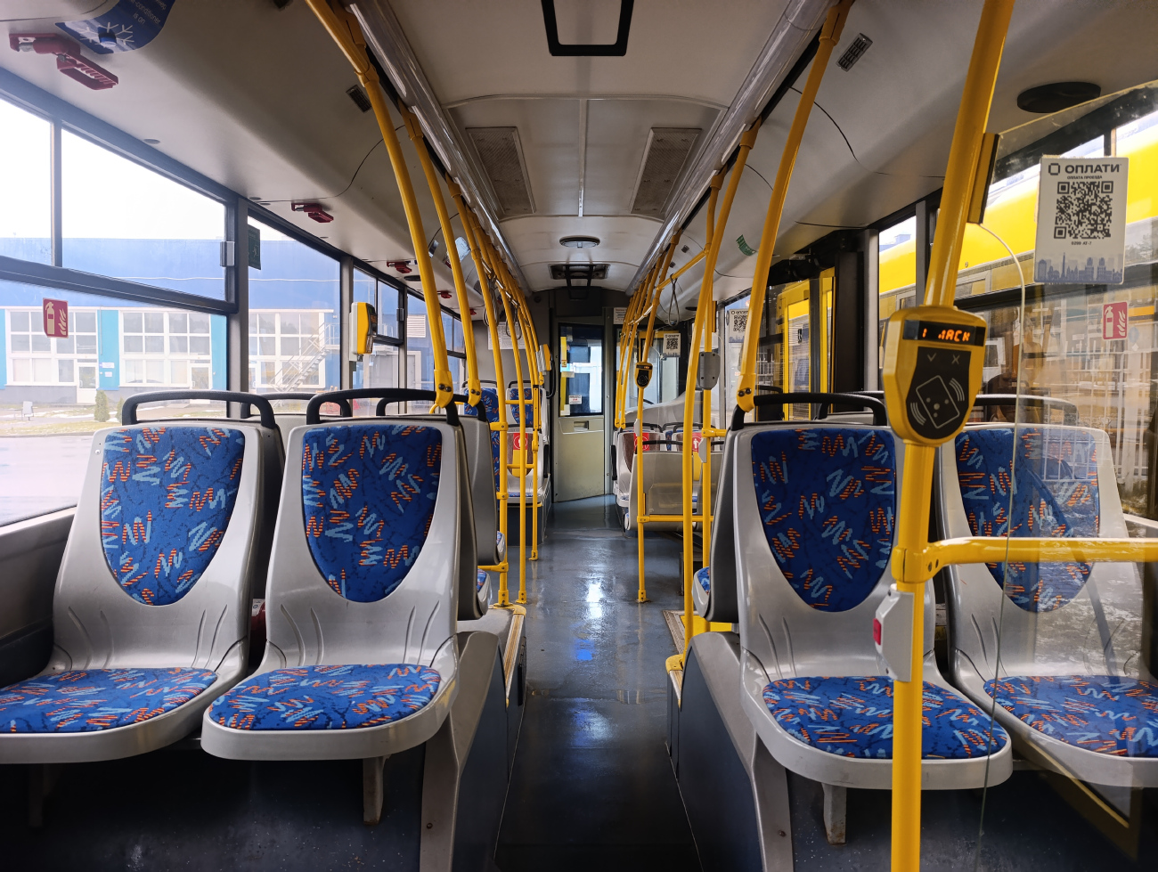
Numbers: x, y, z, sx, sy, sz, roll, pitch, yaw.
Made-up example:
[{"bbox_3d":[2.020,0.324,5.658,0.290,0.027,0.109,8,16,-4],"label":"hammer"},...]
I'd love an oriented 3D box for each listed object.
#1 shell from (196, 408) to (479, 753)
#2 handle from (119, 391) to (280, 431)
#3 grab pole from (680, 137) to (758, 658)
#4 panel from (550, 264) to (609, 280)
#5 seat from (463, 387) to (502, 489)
[{"bbox_3d":[-0.448,0.250,1.560,0.420,0.570,0.550,0,3,0],"label":"shell"},{"bbox_3d":[-0.906,-0.062,1.840,0.370,0.095,0.045,0,3,0],"label":"handle"},{"bbox_3d":[0.531,-0.133,2.870,0.275,2.010,0.050,0,3,0],"label":"grab pole"},{"bbox_3d":[0.004,-1.502,7.050,0.530,0.100,0.850,0,3,0],"label":"panel"},{"bbox_3d":[-0.716,0.071,5.750,0.290,0.860,0.100,0,3,0],"label":"seat"}]

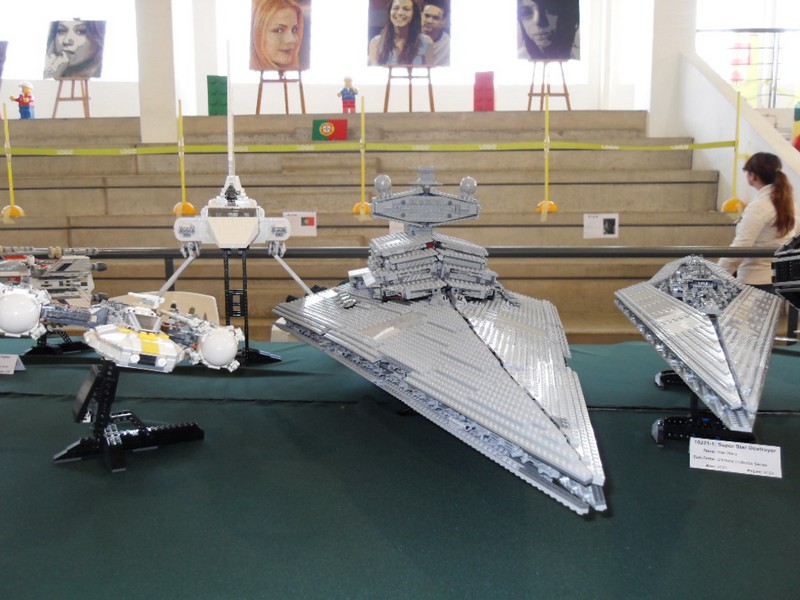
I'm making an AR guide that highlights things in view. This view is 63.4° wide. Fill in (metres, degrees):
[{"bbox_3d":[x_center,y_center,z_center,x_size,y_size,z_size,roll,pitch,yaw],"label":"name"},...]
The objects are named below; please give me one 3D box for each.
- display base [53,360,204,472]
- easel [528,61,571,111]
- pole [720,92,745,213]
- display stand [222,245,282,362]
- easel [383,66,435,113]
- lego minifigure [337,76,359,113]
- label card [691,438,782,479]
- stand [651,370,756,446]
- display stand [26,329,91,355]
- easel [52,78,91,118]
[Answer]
[{"bbox_3d":[-0.372,0.145,0.895,0.192,0.126,0.155,-4,8,-27],"label":"display base"},{"bbox_3d":[1.859,-2.672,8.100,0.540,0.630,0.450,0,7,1],"label":"easel"},{"bbox_3d":[3.097,-1.358,6.000,0.220,1.140,0.220,1,7,5],"label":"pole"},{"bbox_3d":[-0.354,0.018,1.417,0.190,0.255,0.150,-2,7,-13],"label":"display stand"},{"bbox_3d":[0.108,-2.655,8.200,0.640,0.600,0.450,0,7,2],"label":"easel"},{"bbox_3d":[-0.657,-2.556,8.100,0.270,0.475,0.170,0,7,-2],"label":"lego minifigure"},{"bbox_3d":[0.428,0.200,0.829,0.105,0.033,0.032,2,7,18],"label":"label card"},{"bbox_3d":[0.495,0.150,1.075,0.130,0.075,0.410,3,7,22],"label":"stand"},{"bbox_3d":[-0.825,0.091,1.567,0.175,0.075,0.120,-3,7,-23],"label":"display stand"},{"bbox_3d":[-4.366,-2.678,8.600,0.480,0.520,0.420,-1,7,-7],"label":"easel"}]

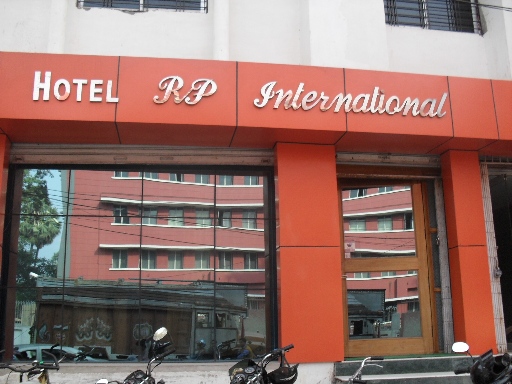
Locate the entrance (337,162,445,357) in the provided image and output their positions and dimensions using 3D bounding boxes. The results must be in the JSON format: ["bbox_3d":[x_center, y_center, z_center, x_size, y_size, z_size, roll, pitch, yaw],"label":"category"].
[{"bbox_3d":[1.609,0.764,6.623,1.306,2.250,0.250,1,-12,-10],"label":"entrance"}]

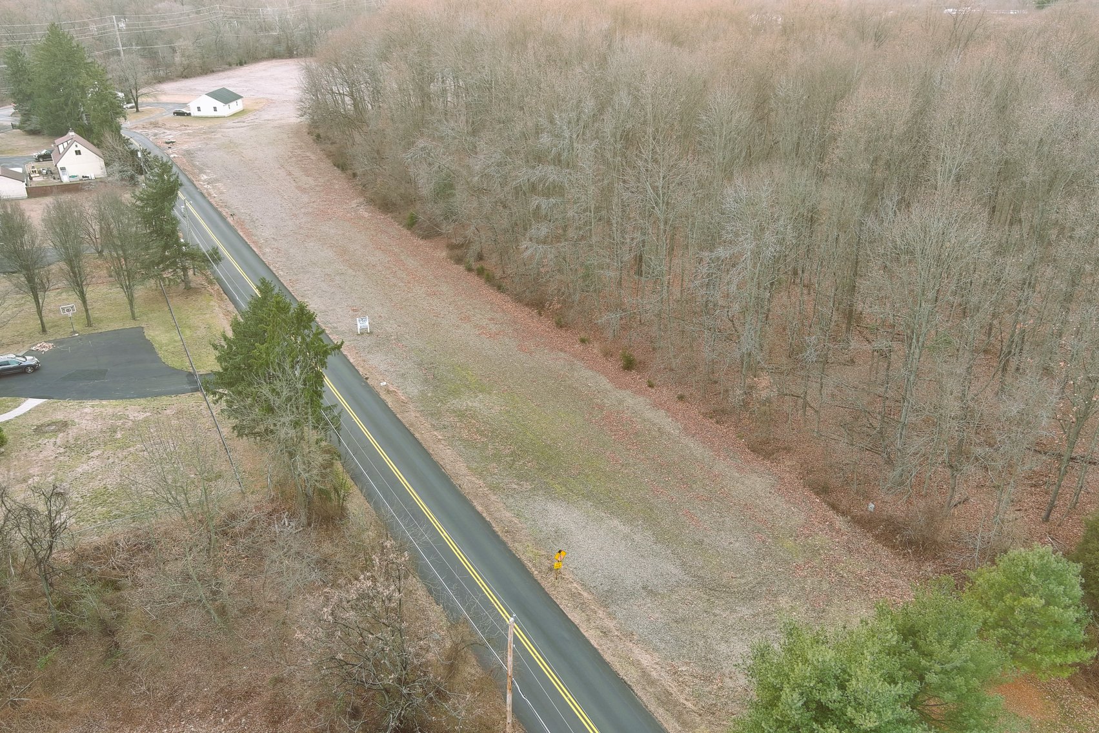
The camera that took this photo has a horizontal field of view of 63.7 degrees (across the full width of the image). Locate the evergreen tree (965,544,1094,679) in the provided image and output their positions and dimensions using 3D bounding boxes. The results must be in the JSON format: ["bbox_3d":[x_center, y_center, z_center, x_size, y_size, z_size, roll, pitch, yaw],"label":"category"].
[{"bbox_3d":[24.600,12.280,45.490,7.000,7.420,7.000,0,26,0],"label":"evergreen tree"}]

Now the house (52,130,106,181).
[{"bbox_3d":[-74.960,-33.680,140.890,7.000,6.500,8.000,-13,29,-25],"label":"house"}]

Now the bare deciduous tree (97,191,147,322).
[{"bbox_3d":[-40.990,-10.500,84.830,4.400,12.740,4.400,0,26,0],"label":"bare deciduous tree"}]

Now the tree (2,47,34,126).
[{"bbox_3d":[-107.080,-56.620,180.110,6.600,15.820,6.600,0,26,0],"label":"tree"}]

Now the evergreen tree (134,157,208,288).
[{"bbox_3d":[-39.340,-14.830,92.950,8.000,14.110,8.000,0,26,0],"label":"evergreen tree"}]

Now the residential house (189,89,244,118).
[{"bbox_3d":[-79.960,-63.390,212.540,9.000,5.300,11.000,2,26,4],"label":"residential house"}]

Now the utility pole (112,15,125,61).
[{"bbox_3d":[-118.390,-87.880,245.590,0.450,17.360,0.450,0,26,0],"label":"utility pole"}]

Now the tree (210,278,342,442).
[{"bbox_3d":[-17.840,1.410,59.160,9.000,15.150,9.000,0,26,0],"label":"tree"}]

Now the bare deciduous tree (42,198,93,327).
[{"bbox_3d":[-44.650,-9.530,82.900,4.200,12.670,4.200,0,26,0],"label":"bare deciduous tree"}]

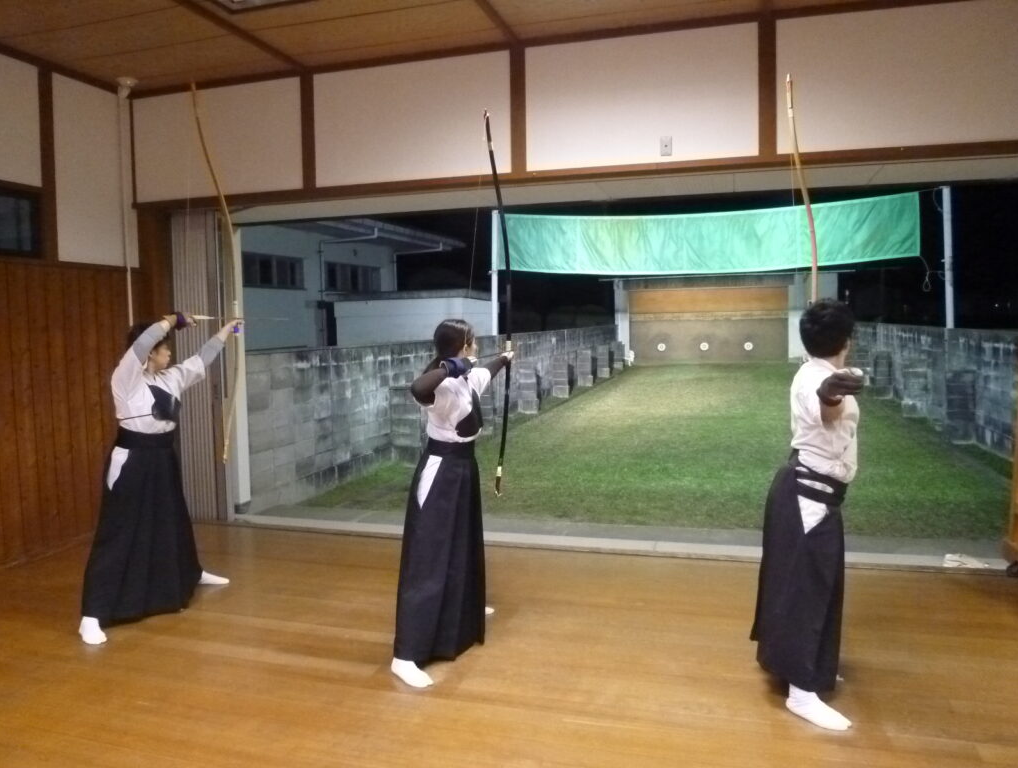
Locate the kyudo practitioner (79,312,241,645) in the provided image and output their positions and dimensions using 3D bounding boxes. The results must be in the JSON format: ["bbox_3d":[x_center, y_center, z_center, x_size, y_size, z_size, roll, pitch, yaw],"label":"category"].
[{"bbox_3d":[-1.837,0.419,3.954,0.442,1.558,1.065,1,5,17],"label":"kyudo practitioner"}]

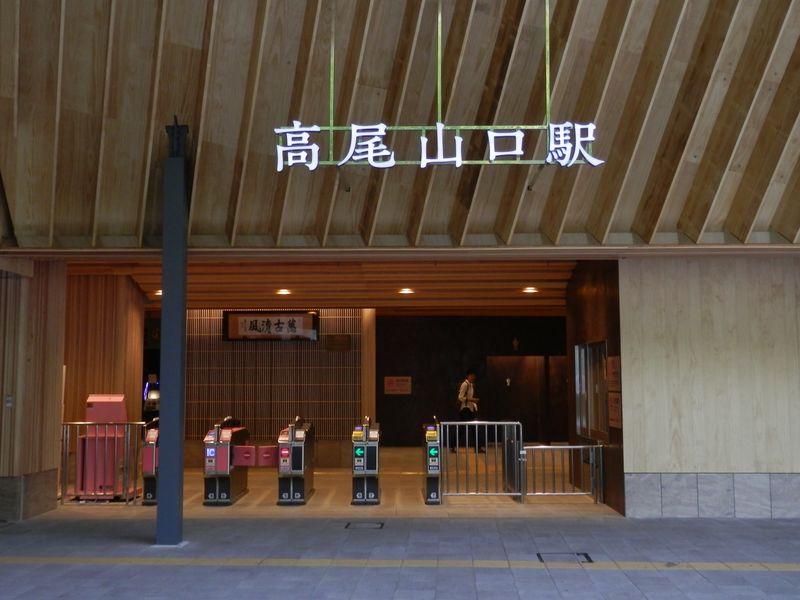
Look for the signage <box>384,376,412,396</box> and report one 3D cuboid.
[{"bbox_3d":[-0.037,1.879,20.200,0.603,0.400,0.030,0,-5,-1],"label":"signage"}]

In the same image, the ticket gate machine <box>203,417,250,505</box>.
[{"bbox_3d":[-2.180,2.004,11.773,0.330,1.020,1.460,0,-5,-1],"label":"ticket gate machine"}]

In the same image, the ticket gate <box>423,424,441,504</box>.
[{"bbox_3d":[0.388,1.989,11.773,0.190,1.020,1.460,0,-5,-1],"label":"ticket gate"}]

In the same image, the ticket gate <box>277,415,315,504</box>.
[{"bbox_3d":[-1.292,1.999,11.773,0.330,1.020,1.460,0,-5,-1],"label":"ticket gate"}]

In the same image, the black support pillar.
[{"bbox_3d":[-2.176,0.277,8.888,0.210,4.040,0.210,0,-5,-1],"label":"black support pillar"}]

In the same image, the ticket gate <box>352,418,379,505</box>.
[{"bbox_3d":[-0.412,1.992,11.773,0.330,1.020,1.460,0,-5,-1],"label":"ticket gate"}]

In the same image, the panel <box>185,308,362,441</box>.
[{"bbox_3d":[-2.164,1.243,15.450,3.077,2.184,0.100,0,-5,-1],"label":"panel"}]

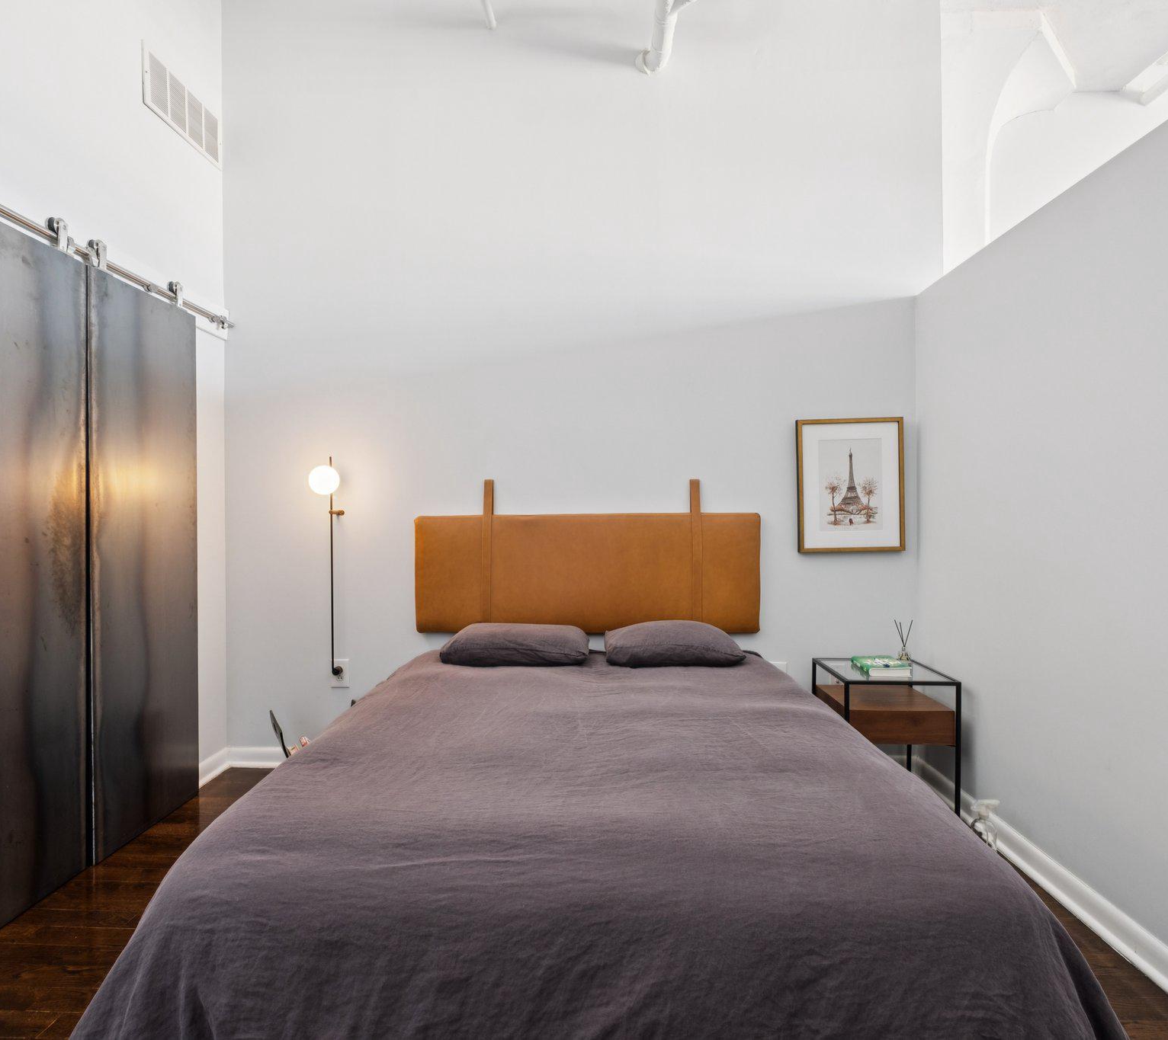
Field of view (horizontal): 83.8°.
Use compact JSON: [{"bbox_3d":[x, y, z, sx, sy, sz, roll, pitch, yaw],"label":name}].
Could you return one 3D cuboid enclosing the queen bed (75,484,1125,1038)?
[{"bbox_3d":[0.029,0.522,2.099,1.700,1.401,2.137,0,0,2],"label":"queen bed"}]

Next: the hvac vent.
[{"bbox_3d":[-1.795,-1.849,2.936,0.012,0.258,0.547,0,0,2],"label":"hvac vent"}]

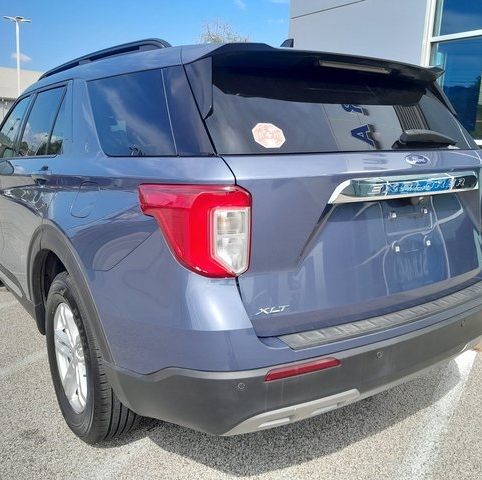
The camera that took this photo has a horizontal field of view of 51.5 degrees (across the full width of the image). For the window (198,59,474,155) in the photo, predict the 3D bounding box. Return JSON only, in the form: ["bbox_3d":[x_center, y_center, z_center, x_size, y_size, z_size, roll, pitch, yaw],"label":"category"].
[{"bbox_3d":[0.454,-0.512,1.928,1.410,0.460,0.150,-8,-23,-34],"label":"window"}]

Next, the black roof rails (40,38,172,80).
[{"bbox_3d":[-0.829,-0.932,2.686,0.060,0.100,2.000,-8,14,-34],"label":"black roof rails"}]

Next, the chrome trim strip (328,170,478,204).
[{"bbox_3d":[0.611,-0.192,1.764,0.840,0.090,0.065,-8,13,-34],"label":"chrome trim strip"}]

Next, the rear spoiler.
[{"bbox_3d":[0.356,-0.615,2.050,1.370,0.270,0.360,-8,13,-34],"label":"rear spoiler"}]

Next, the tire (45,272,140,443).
[{"bbox_3d":[-0.670,0.505,2.261,0.255,0.775,0.775,-8,13,-34],"label":"tire"}]

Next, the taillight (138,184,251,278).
[{"bbox_3d":[-0.121,-0.035,1.440,0.295,0.250,0.200,-8,13,-34],"label":"taillight"}]

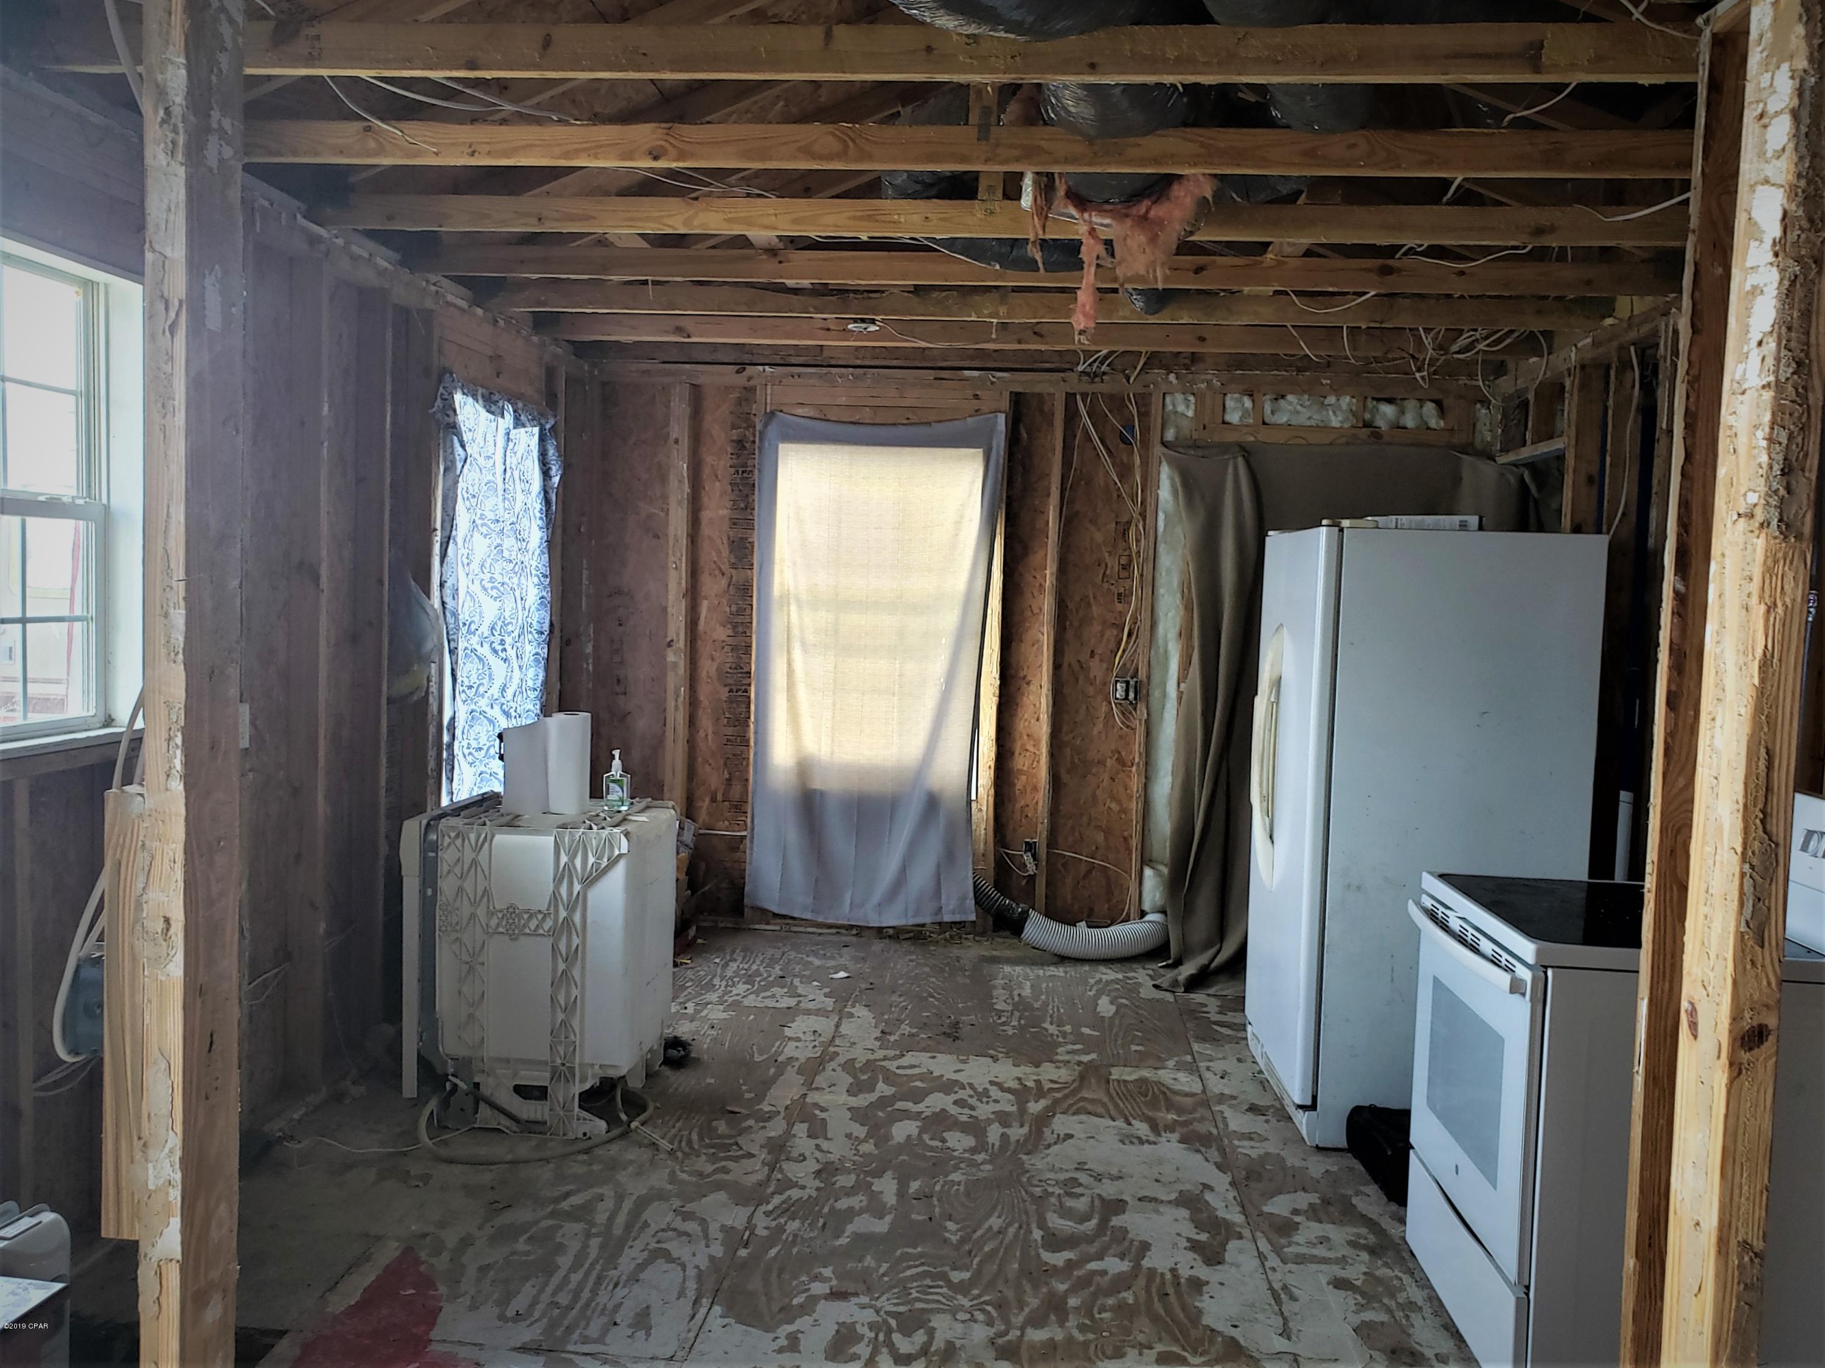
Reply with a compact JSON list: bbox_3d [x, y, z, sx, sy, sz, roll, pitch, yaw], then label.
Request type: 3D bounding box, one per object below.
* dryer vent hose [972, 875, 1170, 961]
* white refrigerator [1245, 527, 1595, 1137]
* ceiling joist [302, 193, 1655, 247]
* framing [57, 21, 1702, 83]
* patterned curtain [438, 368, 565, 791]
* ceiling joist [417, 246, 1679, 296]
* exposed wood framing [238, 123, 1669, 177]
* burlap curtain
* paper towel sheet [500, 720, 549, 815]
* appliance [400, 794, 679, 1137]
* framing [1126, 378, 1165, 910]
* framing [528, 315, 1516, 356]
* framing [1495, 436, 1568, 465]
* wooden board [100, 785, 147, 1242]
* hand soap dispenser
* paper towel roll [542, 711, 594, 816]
[{"bbox_3d":[0.692,1.030,5.980,0.920,0.270,0.300,2,3,5],"label":"dryer vent hose"},{"bbox_3d":[1.481,0.425,4.194,0.810,1.740,0.790,2,3,2],"label":"white refrigerator"},{"bbox_3d":[0.268,-1.248,3.683,3.880,0.089,0.038,2,4,5],"label":"ceiling joist"},{"bbox_3d":[0.242,-1.253,2.723,4.130,0.093,0.040,2,3,5],"label":"framing"},{"bbox_3d":[-1.553,-0.258,5.180,0.100,1.650,1.150,2,3,5],"label":"patterned curtain"},{"bbox_3d":[0.393,-1.353,4.491,4.140,0.093,0.040,2,3,5],"label":"ceiling joist"},{"bbox_3d":[0.118,-1.215,3.125,3.680,0.089,0.038,2,4,5],"label":"exposed wood framing"},{"bbox_3d":[1.763,0.103,5.722,1.520,2.200,0.480,2,3,5],"label":"burlap curtain"},{"bbox_3d":[-1.104,0.240,3.915,0.130,0.266,0.050,2,4,5],"label":"paper towel sheet"},{"bbox_3d":[-1.067,0.790,4.042,0.615,0.844,0.600,2,4,5],"label":"appliance"},{"bbox_3d":[1.026,-0.097,6.103,0.042,2.380,0.090,2,3,5],"label":"framing"},{"bbox_3d":[0.438,-1.356,5.381,3.900,0.089,0.038,2,4,5],"label":"framing"},{"bbox_3d":[2.439,-0.908,5.329,0.085,0.040,0.740,2,4,5],"label":"framing"},{"bbox_3d":[-0.728,0.304,1.286,0.038,0.420,0.040,2,4,5],"label":"wooden board"},{"bbox_3d":[-0.873,0.290,4.050,0.076,0.167,0.048,2,4,-1],"label":"hand soap dispenser"},{"bbox_3d":[-0.990,0.227,3.961,0.130,0.280,0.130,2,3,0],"label":"paper towel roll"}]

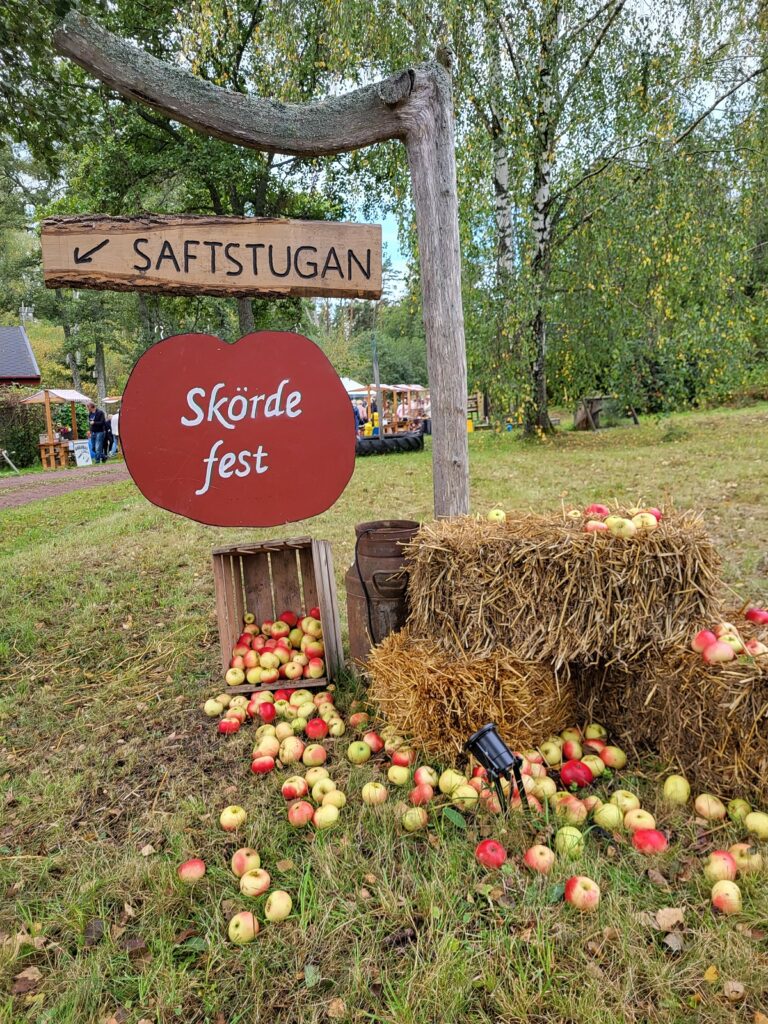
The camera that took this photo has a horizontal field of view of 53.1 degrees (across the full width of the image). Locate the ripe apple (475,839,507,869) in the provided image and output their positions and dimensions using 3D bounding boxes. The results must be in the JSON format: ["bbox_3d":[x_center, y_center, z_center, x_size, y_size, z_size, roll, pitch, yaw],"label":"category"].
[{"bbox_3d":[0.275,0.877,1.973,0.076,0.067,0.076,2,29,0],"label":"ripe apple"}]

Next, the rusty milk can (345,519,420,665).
[{"bbox_3d":[0.022,0.361,3.331,0.386,0.631,0.386,-2,8,0],"label":"rusty milk can"}]

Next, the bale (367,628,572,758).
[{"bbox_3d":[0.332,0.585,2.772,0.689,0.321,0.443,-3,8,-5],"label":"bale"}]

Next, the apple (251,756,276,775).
[{"bbox_3d":[-0.393,0.825,2.508,0.069,0.062,0.069,0,9,0],"label":"apple"}]

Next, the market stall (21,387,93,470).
[{"bbox_3d":[-9.226,-2.353,21.800,1.220,2.200,1.950,-2,9,2],"label":"market stall"}]

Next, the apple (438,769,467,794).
[{"bbox_3d":[0.211,0.831,2.371,0.081,0.075,0.081,-3,9,0],"label":"apple"}]

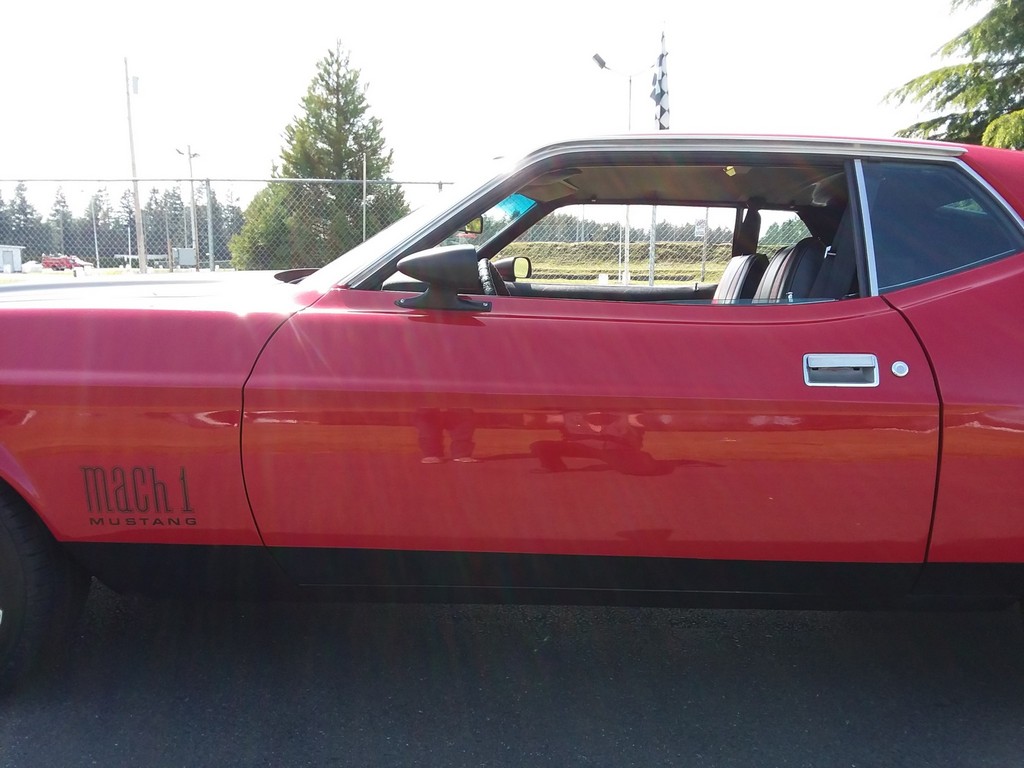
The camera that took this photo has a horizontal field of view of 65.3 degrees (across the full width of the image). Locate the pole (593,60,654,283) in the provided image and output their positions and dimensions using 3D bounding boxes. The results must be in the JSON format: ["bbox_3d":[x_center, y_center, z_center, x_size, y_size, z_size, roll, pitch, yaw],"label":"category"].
[{"bbox_3d":[3.466,-6.092,23.339,2.100,6.725,0.350,0,9,0],"label":"pole"}]

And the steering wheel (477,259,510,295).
[{"bbox_3d":[0.000,-0.147,2.106,0.100,0.385,0.385,-20,8,5],"label":"steering wheel"}]

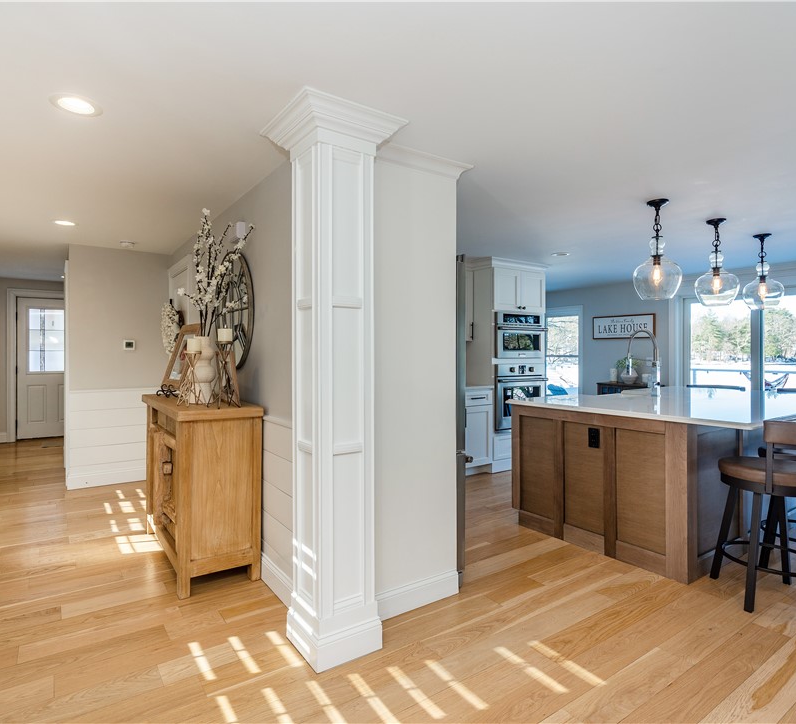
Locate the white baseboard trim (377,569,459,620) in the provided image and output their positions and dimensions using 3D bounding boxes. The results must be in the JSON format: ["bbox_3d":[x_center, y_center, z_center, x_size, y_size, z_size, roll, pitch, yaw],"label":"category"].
[{"bbox_3d":[0.080,1.161,2.394,0.590,0.125,0.022,0,1,-36],"label":"white baseboard trim"}]

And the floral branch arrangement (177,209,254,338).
[{"bbox_3d":[-1.089,-0.534,2.880,0.430,0.770,0.430,-1,1,-35],"label":"floral branch arrangement"}]

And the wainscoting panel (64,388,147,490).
[{"bbox_3d":[-2.714,0.720,4.679,0.810,0.920,0.040,0,1,-36],"label":"wainscoting panel"}]

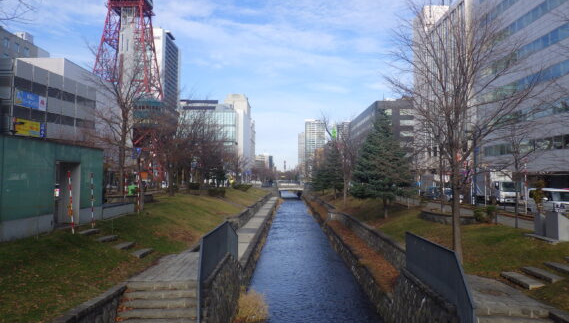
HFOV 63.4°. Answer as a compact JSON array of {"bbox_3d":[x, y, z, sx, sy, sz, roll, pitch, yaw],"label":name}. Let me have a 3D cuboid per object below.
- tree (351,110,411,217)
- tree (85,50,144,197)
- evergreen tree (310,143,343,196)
[{"bbox_3d":[5.947,0.141,28.514,3.720,6.630,3.720,0,-2,0],"label":"tree"},{"bbox_3d":[-14.104,-3.226,38.645,5.040,12.300,5.040,0,-2,0],"label":"tree"},{"bbox_3d":[5.201,1.045,57.000,3.960,6.810,3.960,0,-2,0],"label":"evergreen tree"}]

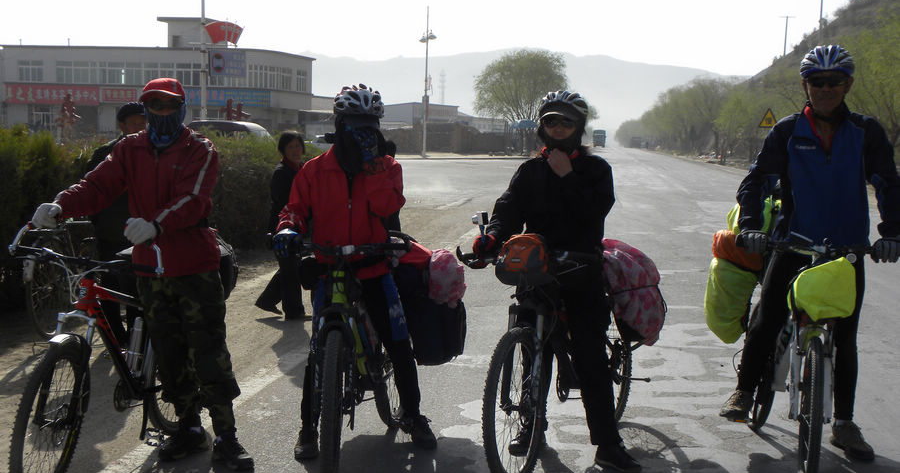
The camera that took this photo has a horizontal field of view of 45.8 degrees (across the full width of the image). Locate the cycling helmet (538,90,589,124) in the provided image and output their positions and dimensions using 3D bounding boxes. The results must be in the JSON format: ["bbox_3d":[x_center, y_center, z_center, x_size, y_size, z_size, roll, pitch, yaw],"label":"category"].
[{"bbox_3d":[0.494,-0.566,4.640,0.210,0.155,0.270,2,5,15],"label":"cycling helmet"}]

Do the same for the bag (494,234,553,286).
[{"bbox_3d":[0.304,0.099,4.410,0.215,0.205,0.145,3,6,24],"label":"bag"}]

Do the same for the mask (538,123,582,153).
[{"bbox_3d":[0.476,-0.422,4.590,0.170,0.130,0.140,2,5,14],"label":"mask"}]

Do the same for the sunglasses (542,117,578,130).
[{"bbox_3d":[0.470,-0.485,4.580,0.147,0.047,0.125,2,5,14],"label":"sunglasses"}]

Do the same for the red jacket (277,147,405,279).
[{"bbox_3d":[-0.476,-0.101,4.680,0.530,0.570,0.400,0,5,1],"label":"red jacket"}]

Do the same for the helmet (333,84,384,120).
[{"bbox_3d":[-0.399,-0.589,4.650,0.215,0.160,0.275,-1,5,-14],"label":"helmet"}]

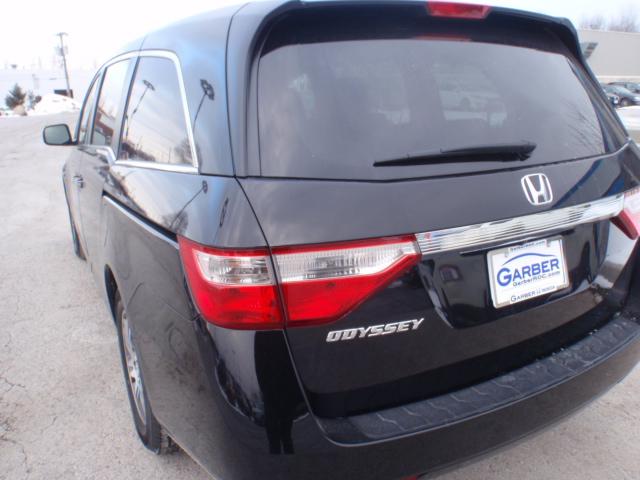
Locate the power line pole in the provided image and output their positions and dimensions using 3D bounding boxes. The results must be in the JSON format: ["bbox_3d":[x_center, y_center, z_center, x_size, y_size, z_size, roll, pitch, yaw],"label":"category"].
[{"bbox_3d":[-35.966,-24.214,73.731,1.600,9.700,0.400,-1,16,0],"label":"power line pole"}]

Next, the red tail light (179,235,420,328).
[{"bbox_3d":[-0.053,0.082,1.288,0.510,0.205,0.340,-10,18,-27],"label":"red tail light"}]

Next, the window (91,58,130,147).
[{"bbox_3d":[-1.041,-0.657,2.543,0.050,0.420,0.940,9,9,-31],"label":"window"}]

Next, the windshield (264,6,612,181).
[{"bbox_3d":[0.474,-0.436,1.559,1.360,0.510,0.170,-10,-16,-27],"label":"windshield"}]

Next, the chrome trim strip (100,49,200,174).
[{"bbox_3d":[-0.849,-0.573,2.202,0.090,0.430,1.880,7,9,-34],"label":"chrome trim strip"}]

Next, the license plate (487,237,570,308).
[{"bbox_3d":[0.605,0.087,1.484,0.312,0.161,0.020,-10,2,-27],"label":"license plate"}]

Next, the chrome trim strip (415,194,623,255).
[{"bbox_3d":[0.602,-0.051,1.443,0.840,0.070,0.060,-10,13,-27],"label":"chrome trim strip"}]

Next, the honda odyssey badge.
[{"bbox_3d":[0.599,-0.140,1.425,0.108,0.090,0.015,-10,4,-27],"label":"honda odyssey badge"}]

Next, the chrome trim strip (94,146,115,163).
[{"bbox_3d":[-1.018,-0.421,2.444,0.040,0.075,0.720,-1,14,-31],"label":"chrome trim strip"}]

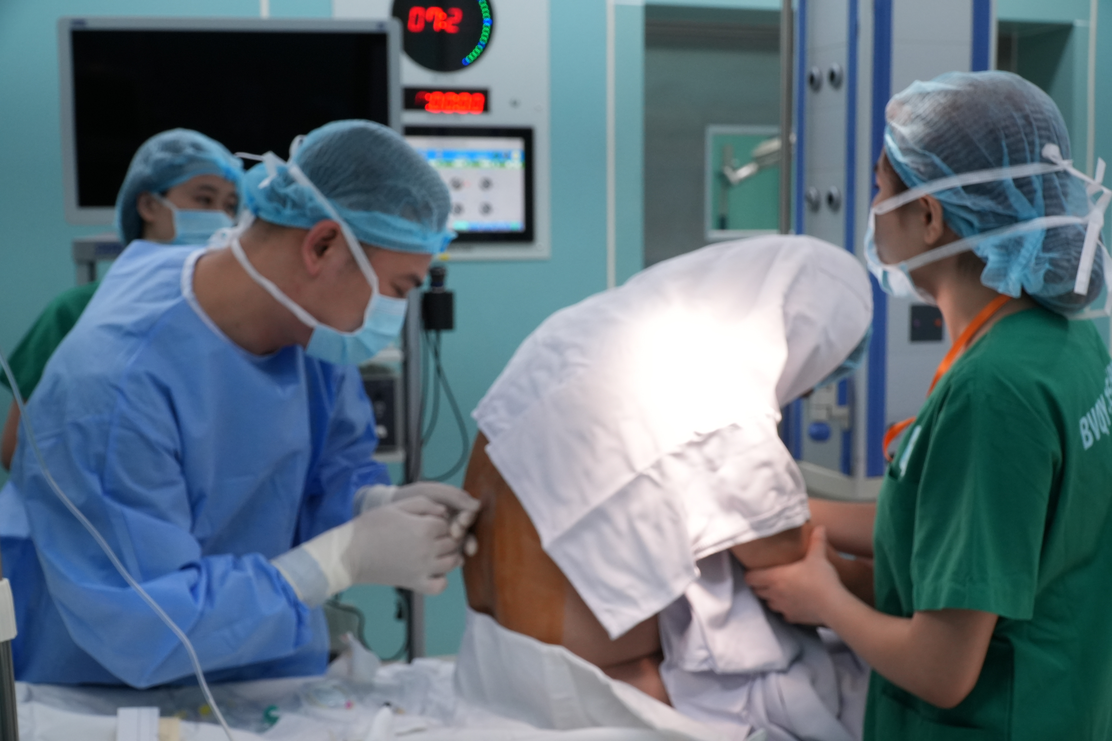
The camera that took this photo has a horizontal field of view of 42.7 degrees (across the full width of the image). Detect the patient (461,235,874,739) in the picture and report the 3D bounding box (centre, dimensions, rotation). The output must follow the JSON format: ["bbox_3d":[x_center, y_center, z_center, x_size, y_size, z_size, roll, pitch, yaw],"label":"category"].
[{"bbox_3d":[0.180,0.307,1.940,0.640,0.980,0.480,-3,7,-22],"label":"patient"}]

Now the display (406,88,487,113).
[{"bbox_3d":[-0.294,-0.700,3.669,0.245,0.058,0.030,-3,7,-19],"label":"display"}]

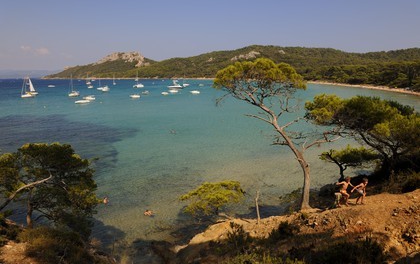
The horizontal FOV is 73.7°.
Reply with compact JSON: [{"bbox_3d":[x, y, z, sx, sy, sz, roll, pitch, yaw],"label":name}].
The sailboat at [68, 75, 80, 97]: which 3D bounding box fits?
[{"bbox_3d":[-86.876,-29.983,177.700,3.300,13.800,10.200,2,11,11],"label":"sailboat"}]

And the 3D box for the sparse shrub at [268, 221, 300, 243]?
[{"bbox_3d":[2.235,3.000,8.400,0.920,0.540,0.750,0,11,0],"label":"sparse shrub"}]

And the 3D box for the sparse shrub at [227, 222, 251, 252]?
[{"bbox_3d":[0.794,2.953,7.800,0.650,0.720,0.600,0,11,0],"label":"sparse shrub"}]

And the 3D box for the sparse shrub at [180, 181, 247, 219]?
[{"bbox_3d":[0.058,2.647,10.900,2.450,1.250,2.000,0,11,0],"label":"sparse shrub"}]

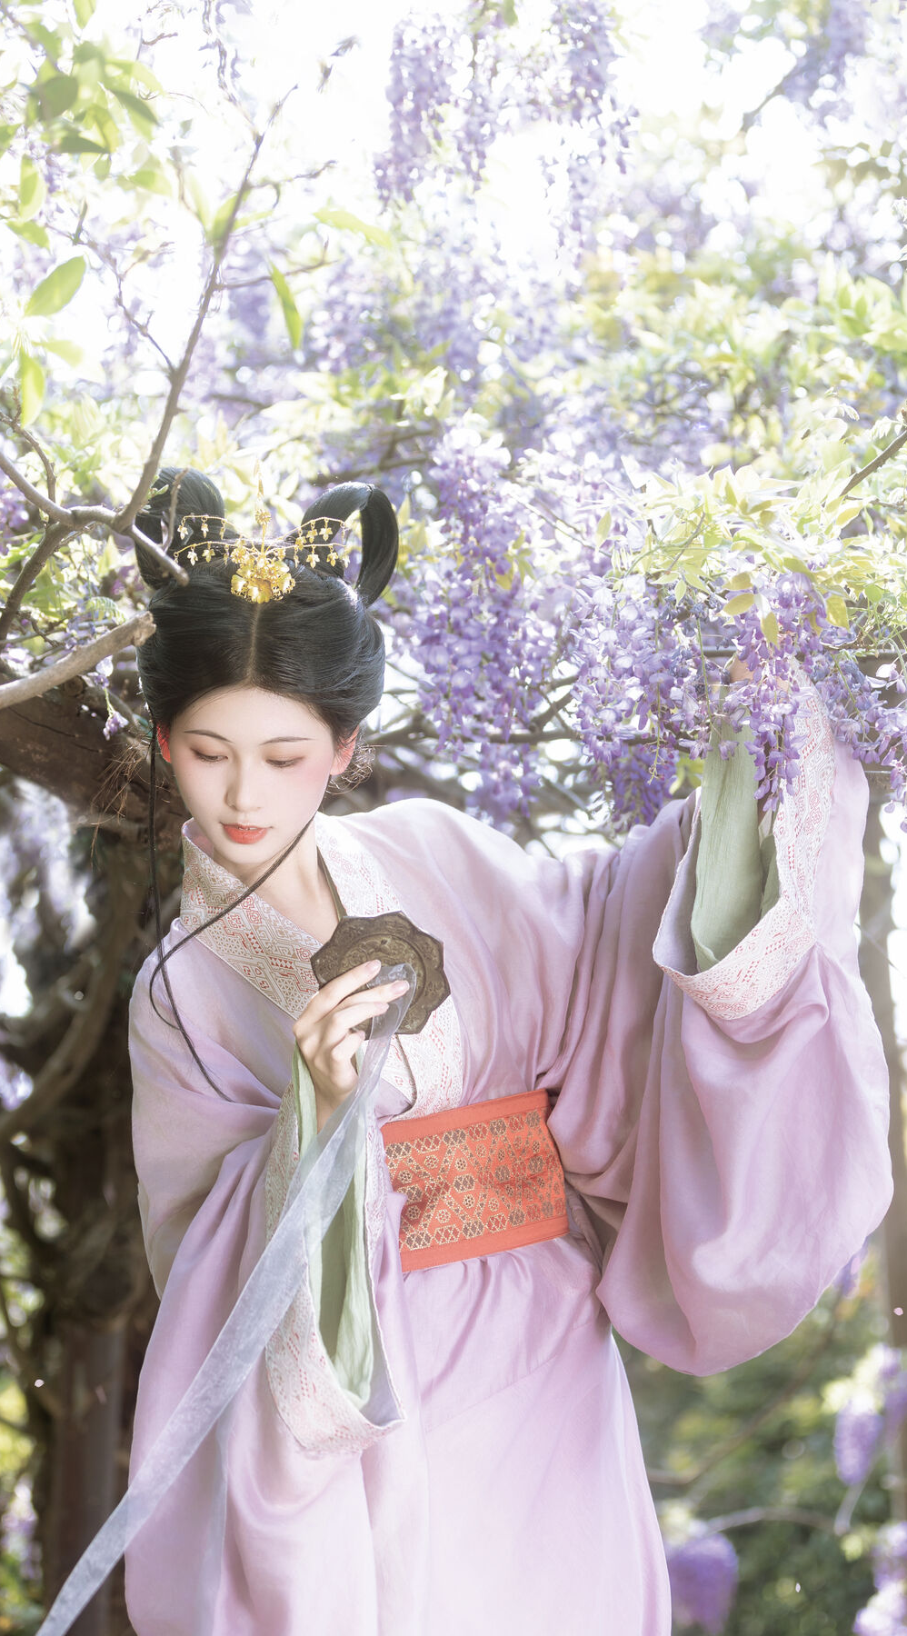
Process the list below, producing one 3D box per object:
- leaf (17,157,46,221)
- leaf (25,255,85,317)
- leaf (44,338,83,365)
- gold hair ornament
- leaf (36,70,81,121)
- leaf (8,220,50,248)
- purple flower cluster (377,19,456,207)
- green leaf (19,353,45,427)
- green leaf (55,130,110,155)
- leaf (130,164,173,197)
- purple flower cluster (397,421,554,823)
[{"bbox_3d":[-0.331,-0.494,2.500,0.023,0.049,0.020,0,-6,0],"label":"leaf"},{"bbox_3d":[-0.314,-0.418,2.500,0.063,0.027,0.016,-45,-4,-4],"label":"leaf"},{"bbox_3d":[-0.309,-0.370,2.520,0.032,0.022,0.020,0,-6,0],"label":"leaf"},{"bbox_3d":[-0.161,-0.218,2.630,0.150,0.083,0.050,3,9,5],"label":"gold hair ornament"},{"bbox_3d":[-0.342,-0.622,2.750,0.031,0.049,0.014,42,0,-8],"label":"leaf"},{"bbox_3d":[-0.367,-0.504,2.750,0.039,0.018,0.012,32,2,0],"label":"leaf"},{"bbox_3d":[-0.044,-0.833,3.750,0.100,0.225,0.100,0,-13,0],"label":"purple flower cluster"},{"bbox_3d":[-0.334,-0.339,2.520,0.021,0.060,0.018,0,-6,0],"label":"green leaf"},{"bbox_3d":[-0.288,-0.524,2.470,0.042,0.020,0.024,0,-6,0],"label":"green leaf"},{"bbox_3d":[-0.238,-0.501,2.500,0.033,0.026,0.022,0,-6,0],"label":"leaf"},{"bbox_3d":[0.020,-0.172,2.800,0.138,0.354,0.150,0,-6,0],"label":"purple flower cluster"}]

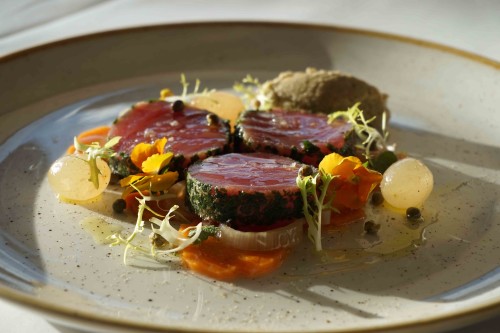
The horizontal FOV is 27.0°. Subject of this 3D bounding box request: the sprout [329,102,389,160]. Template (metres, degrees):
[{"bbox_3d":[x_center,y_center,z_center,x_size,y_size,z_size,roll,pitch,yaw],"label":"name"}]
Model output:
[{"bbox_3d":[0.043,-0.014,0.419,0.025,0.021,0.016,1,25,0],"label":"sprout"}]

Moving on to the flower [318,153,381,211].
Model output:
[{"bbox_3d":[0.039,0.006,0.396,0.024,0.021,0.014,-4,25,-10],"label":"flower"}]

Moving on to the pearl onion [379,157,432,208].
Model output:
[{"bbox_3d":[0.061,0.006,0.403,0.019,0.019,0.019,1,25,0],"label":"pearl onion"}]

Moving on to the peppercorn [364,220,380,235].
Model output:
[{"bbox_3d":[0.044,0.022,0.373,0.006,0.005,0.006,1,25,0],"label":"peppercorn"}]

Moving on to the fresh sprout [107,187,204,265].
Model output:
[{"bbox_3d":[-0.033,0.020,0.359,0.034,0.019,0.026,1,25,0],"label":"fresh sprout"}]

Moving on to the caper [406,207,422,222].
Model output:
[{"bbox_3d":[0.060,0.018,0.382,0.006,0.005,0.006,1,25,0],"label":"caper"}]

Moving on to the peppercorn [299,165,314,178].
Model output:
[{"bbox_3d":[0.021,0.002,0.380,0.005,0.005,0.005,1,25,0],"label":"peppercorn"}]

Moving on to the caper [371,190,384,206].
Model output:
[{"bbox_3d":[0.048,0.012,0.394,0.005,0.005,0.005,1,25,0],"label":"caper"}]

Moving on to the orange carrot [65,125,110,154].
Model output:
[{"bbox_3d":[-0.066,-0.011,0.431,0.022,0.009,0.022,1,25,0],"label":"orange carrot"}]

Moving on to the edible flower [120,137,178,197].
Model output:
[{"bbox_3d":[-0.038,0.000,0.393,0.020,0.019,0.017,20,32,35],"label":"edible flower"}]

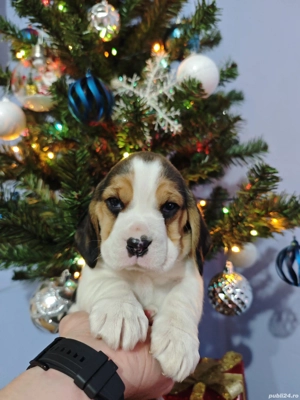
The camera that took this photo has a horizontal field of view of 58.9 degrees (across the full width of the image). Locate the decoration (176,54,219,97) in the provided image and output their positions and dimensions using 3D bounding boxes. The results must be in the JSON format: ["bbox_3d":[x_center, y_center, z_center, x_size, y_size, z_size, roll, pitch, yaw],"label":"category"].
[{"bbox_3d":[0.081,-0.210,0.450,0.071,0.073,0.071,0,6,0],"label":"decoration"}]

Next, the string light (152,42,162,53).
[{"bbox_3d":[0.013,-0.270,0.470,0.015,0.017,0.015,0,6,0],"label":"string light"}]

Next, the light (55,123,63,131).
[{"bbox_3d":[-0.162,-0.130,0.470,0.013,0.015,0.013,0,6,0],"label":"light"}]

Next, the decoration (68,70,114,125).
[{"bbox_3d":[-0.096,-0.168,0.435,0.073,0.086,0.073,0,6,0],"label":"decoration"}]

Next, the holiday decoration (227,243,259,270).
[{"bbox_3d":[0.218,0.130,0.620,0.070,0.072,0.070,0,6,0],"label":"holiday decoration"}]

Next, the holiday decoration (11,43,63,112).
[{"bbox_3d":[-0.190,-0.198,0.445,0.083,0.103,0.083,0,6,0],"label":"holiday decoration"}]

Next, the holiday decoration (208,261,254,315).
[{"bbox_3d":[0.129,0.144,0.430,0.072,0.089,0.072,0,6,0],"label":"holiday decoration"}]

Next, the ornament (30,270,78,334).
[{"bbox_3d":[-0.159,0.168,0.440,0.078,0.098,0.078,21,3,0],"label":"ornament"}]

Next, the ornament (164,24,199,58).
[{"bbox_3d":[0.065,-0.316,0.530,0.069,0.070,0.069,0,6,0],"label":"ornament"}]

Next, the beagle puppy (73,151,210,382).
[{"bbox_3d":[-0.009,0.054,0.285,0.135,0.200,0.190,0,6,2],"label":"beagle puppy"}]

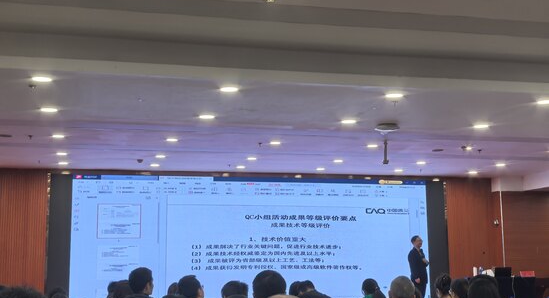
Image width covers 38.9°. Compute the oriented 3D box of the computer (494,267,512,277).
[{"bbox_3d":[4.488,2.447,15.377,0.350,0.210,0.250,2,-9,-14],"label":"computer"}]

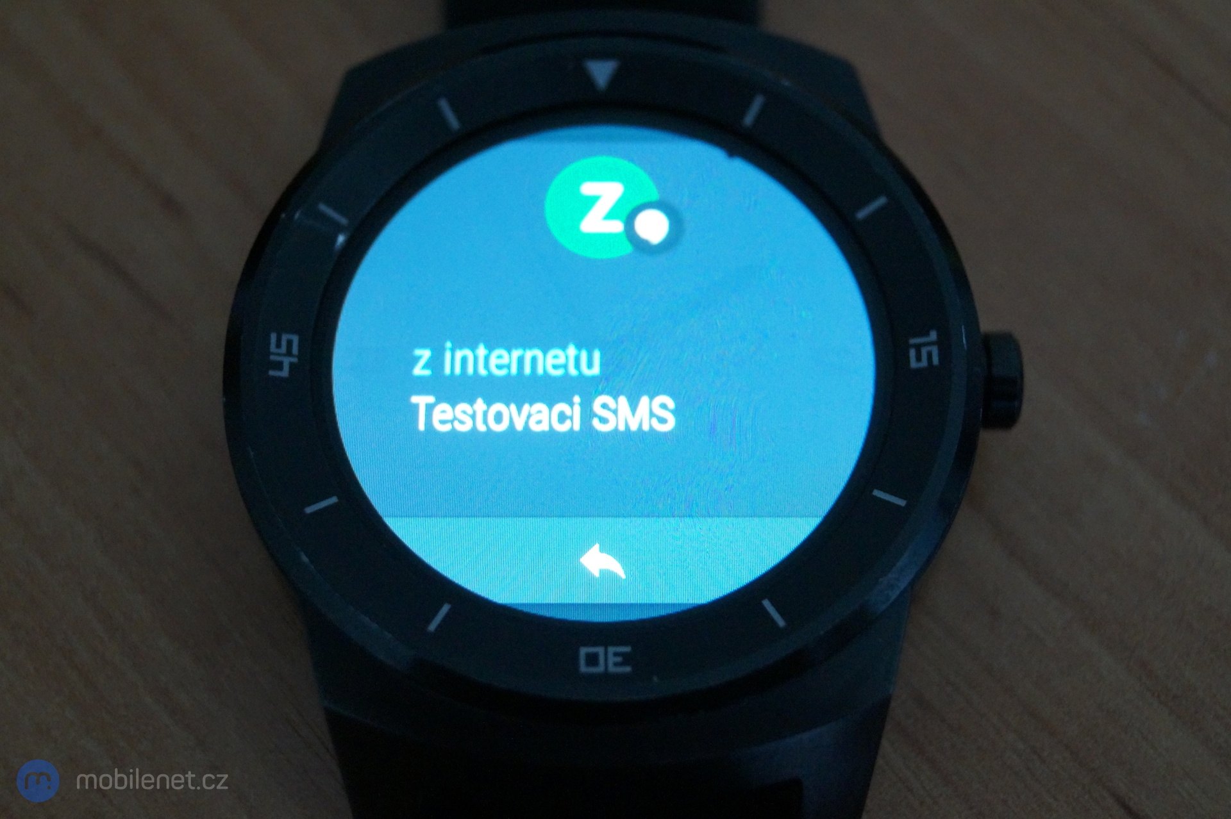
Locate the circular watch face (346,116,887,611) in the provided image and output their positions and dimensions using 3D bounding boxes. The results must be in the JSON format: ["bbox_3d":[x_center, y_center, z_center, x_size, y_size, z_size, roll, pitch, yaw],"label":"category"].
[{"bbox_3d":[-0.001,-0.003,0.156,0.033,0.003,0.033,-1,67,0],"label":"circular watch face"}]

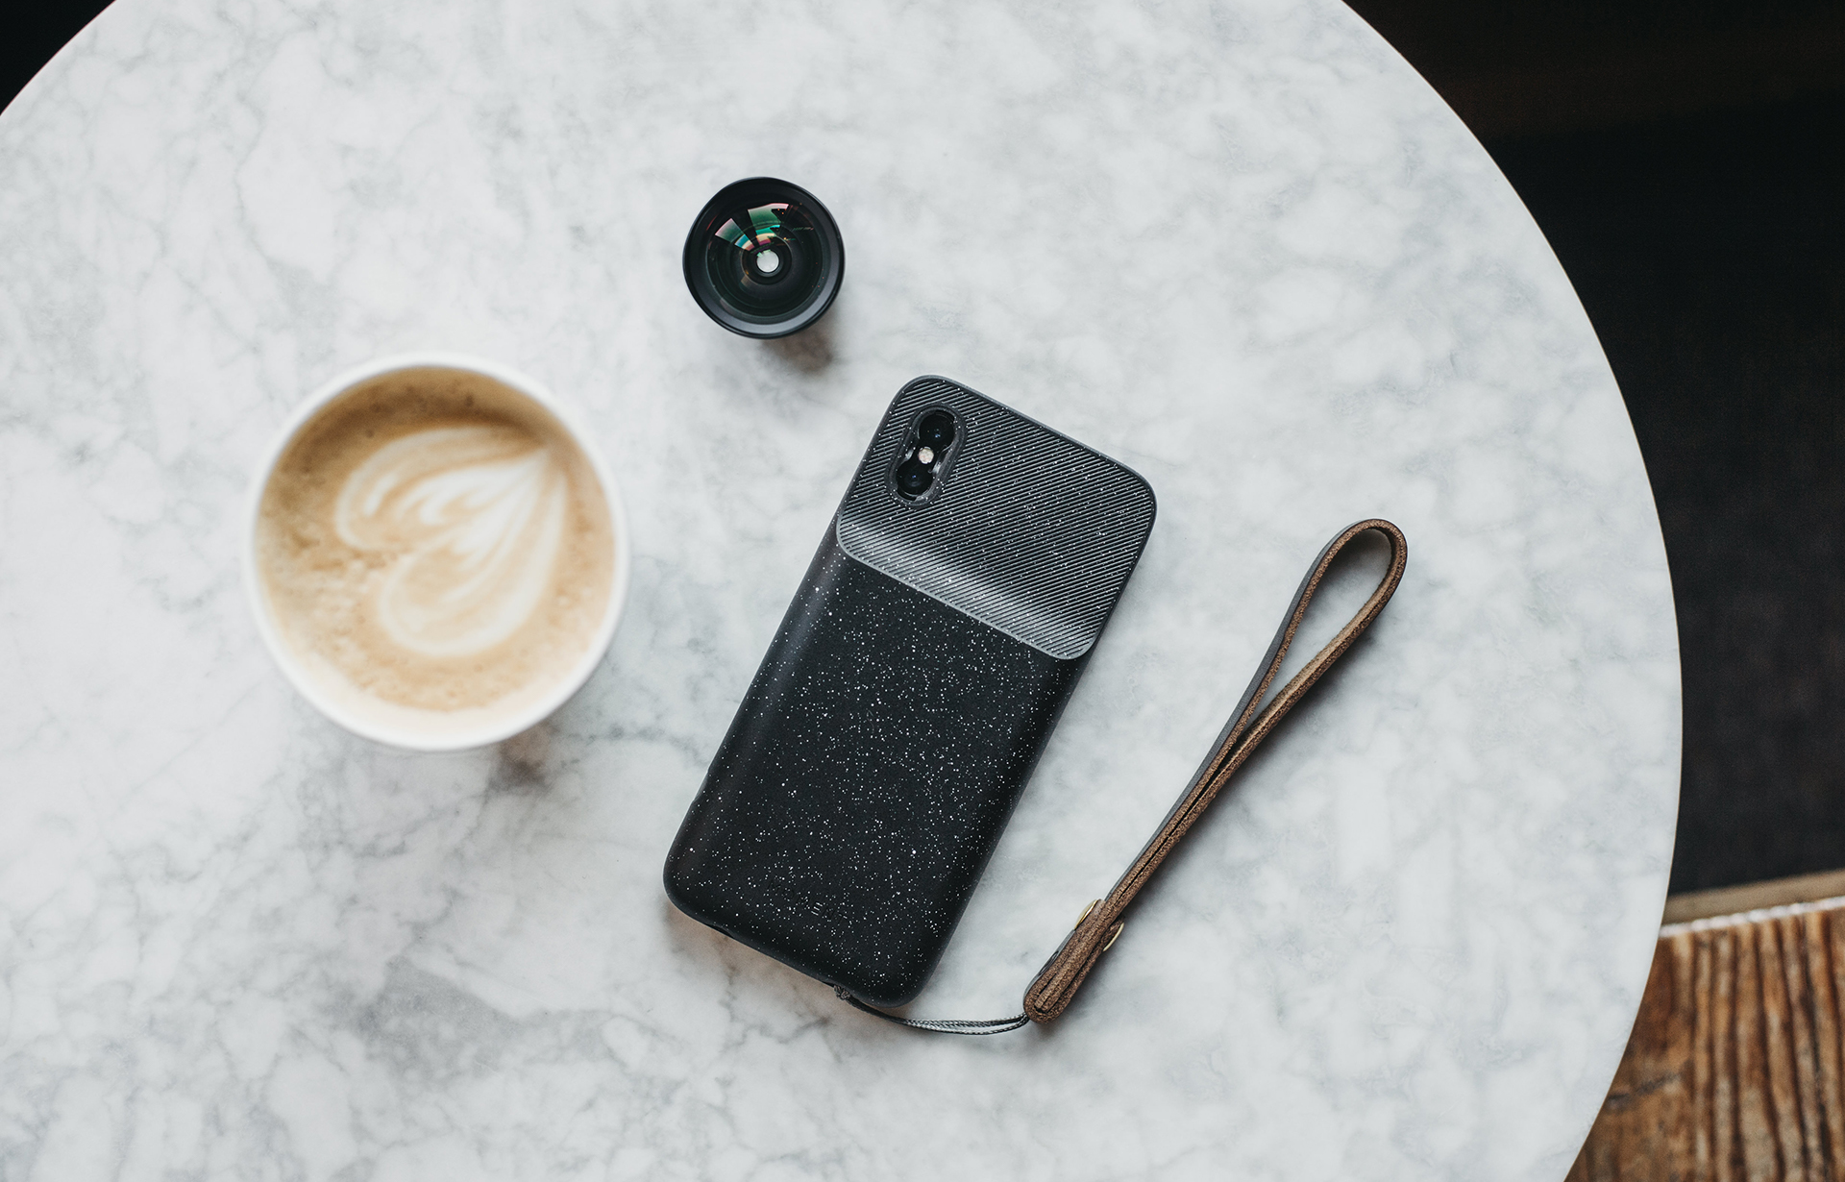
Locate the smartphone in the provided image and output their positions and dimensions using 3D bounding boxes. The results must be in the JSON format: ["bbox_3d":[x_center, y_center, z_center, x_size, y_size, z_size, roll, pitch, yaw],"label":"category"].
[{"bbox_3d":[-0.003,0.027,0.662,0.076,0.017,0.155,26,93,-2],"label":"smartphone"}]

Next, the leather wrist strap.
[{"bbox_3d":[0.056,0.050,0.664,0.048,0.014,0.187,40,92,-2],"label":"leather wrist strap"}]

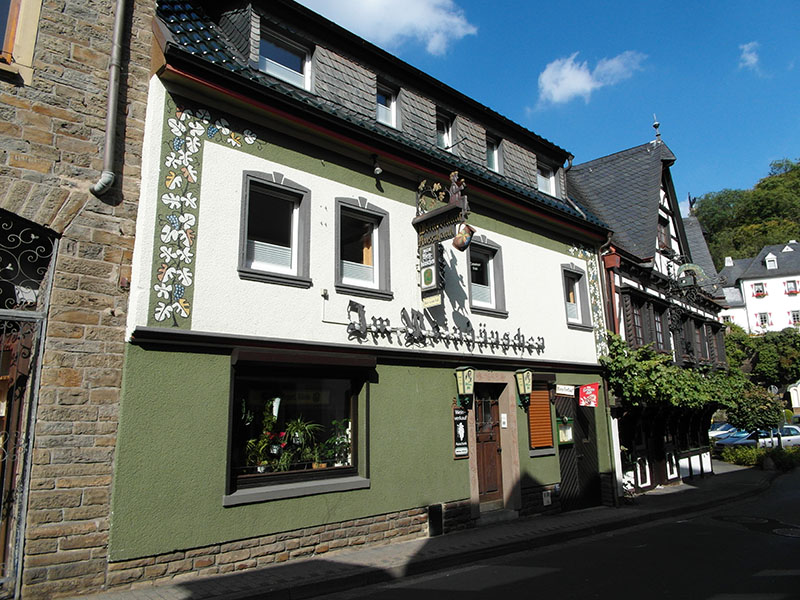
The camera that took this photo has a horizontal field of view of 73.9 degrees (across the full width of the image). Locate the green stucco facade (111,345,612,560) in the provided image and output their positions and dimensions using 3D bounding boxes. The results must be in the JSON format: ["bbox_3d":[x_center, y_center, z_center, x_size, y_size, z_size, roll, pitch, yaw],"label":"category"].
[{"bbox_3d":[0.756,2.138,8.609,9.672,2.170,0.220,9,-15,-39],"label":"green stucco facade"}]

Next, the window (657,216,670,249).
[{"bbox_3d":[7.728,-1.978,15.576,0.740,0.940,0.140,10,-16,-42],"label":"window"}]

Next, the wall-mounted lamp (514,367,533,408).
[{"bbox_3d":[2.230,1.602,9.694,0.240,0.710,0.280,9,-15,-39],"label":"wall-mounted lamp"}]

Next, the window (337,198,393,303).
[{"bbox_3d":[-0.547,-0.760,8.042,1.041,1.460,0.170,9,-15,-39],"label":"window"}]

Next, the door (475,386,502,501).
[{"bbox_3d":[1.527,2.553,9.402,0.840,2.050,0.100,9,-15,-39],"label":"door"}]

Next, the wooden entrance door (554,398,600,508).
[{"bbox_3d":[3.608,3.009,10.877,1.450,2.250,0.100,9,-15,-39],"label":"wooden entrance door"}]

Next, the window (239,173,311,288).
[{"bbox_3d":[-1.647,-0.926,7.126,1.035,1.473,0.170,9,-15,-39],"label":"window"}]

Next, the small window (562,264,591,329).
[{"bbox_3d":[3.880,-0.058,11.724,1.035,1.460,0.170,9,-15,-39],"label":"small window"}]

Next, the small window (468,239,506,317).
[{"bbox_3d":[1.599,-0.432,9.829,1.035,1.448,0.170,9,-15,-39],"label":"small window"}]

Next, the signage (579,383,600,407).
[{"bbox_3d":[3.890,1.957,10.893,0.040,0.460,0.440,9,-15,-39],"label":"signage"}]

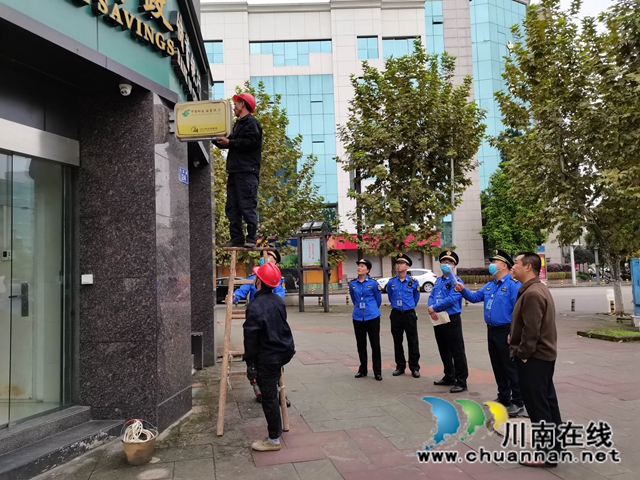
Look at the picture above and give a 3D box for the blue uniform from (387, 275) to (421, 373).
[{"bbox_3d":[1.185,1.210,6.966,0.470,1.416,0.300,-3,-4,25],"label":"blue uniform"}]

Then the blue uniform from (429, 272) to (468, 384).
[{"bbox_3d":[1.670,1.155,6.246,0.370,1.448,0.490,2,-5,-44],"label":"blue uniform"}]

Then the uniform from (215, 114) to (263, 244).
[{"bbox_3d":[-0.886,-0.656,5.192,0.480,1.423,0.470,-1,-3,-7],"label":"uniform"}]

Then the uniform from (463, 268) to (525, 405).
[{"bbox_3d":[1.886,1.064,5.185,0.580,1.403,0.550,0,-4,-30],"label":"uniform"}]

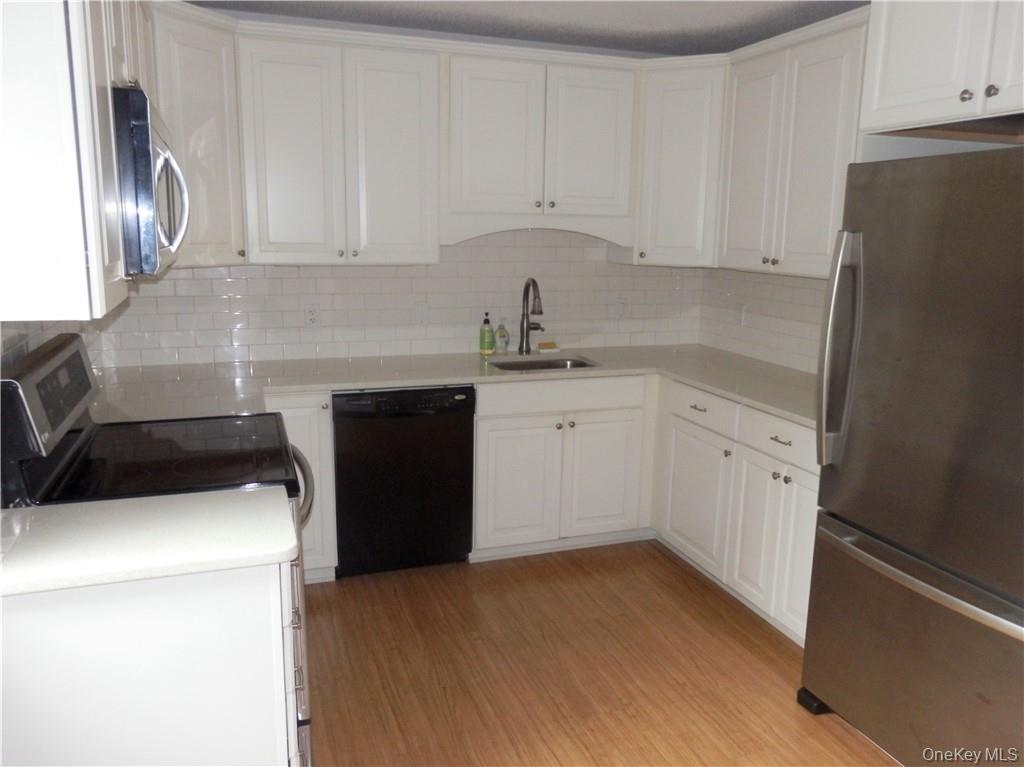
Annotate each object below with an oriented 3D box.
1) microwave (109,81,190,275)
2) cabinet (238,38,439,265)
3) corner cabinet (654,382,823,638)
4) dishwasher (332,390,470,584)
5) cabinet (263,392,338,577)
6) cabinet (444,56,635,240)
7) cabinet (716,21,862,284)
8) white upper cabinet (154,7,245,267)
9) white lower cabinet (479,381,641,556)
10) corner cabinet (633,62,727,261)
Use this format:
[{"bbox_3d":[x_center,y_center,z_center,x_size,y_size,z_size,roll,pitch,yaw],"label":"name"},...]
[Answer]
[{"bbox_3d":[-1.070,-0.491,1.877,0.435,0.395,0.760,-3,12,-19],"label":"microwave"},{"bbox_3d":[-0.761,-0.995,3.301,0.832,0.902,0.335,-3,12,-19],"label":"cabinet"},{"bbox_3d":[1.184,0.487,3.147,0.627,0.873,1.160,-3,12,-19],"label":"corner cabinet"},{"bbox_3d":[-0.545,0.391,3.480,0.610,0.873,0.625,-3,12,-19],"label":"dishwasher"},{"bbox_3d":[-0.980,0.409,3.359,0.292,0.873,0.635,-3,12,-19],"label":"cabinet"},{"bbox_3d":[0.097,-1.086,3.582,0.945,0.810,0.335,-3,12,-19],"label":"cabinet"},{"bbox_3d":[1.273,-0.928,3.130,0.325,0.902,0.772,-3,12,-19],"label":"cabinet"},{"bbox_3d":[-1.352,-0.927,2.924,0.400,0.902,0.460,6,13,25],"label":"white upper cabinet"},{"bbox_3d":[0.132,0.324,3.730,0.838,0.820,0.635,-3,12,-19],"label":"white lower cabinet"},{"bbox_3d":[0.891,-1.049,3.689,0.460,0.902,0.400,6,13,25],"label":"corner cabinet"}]

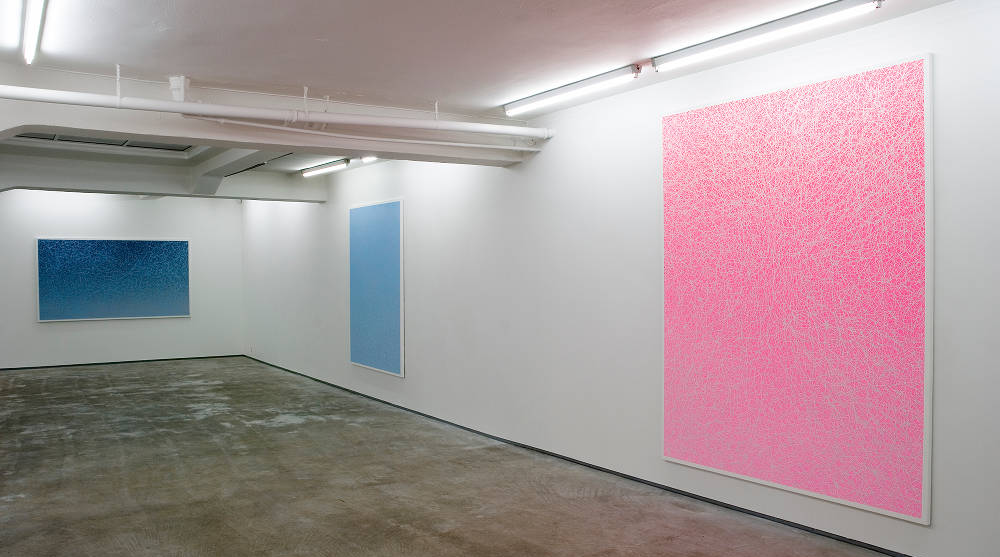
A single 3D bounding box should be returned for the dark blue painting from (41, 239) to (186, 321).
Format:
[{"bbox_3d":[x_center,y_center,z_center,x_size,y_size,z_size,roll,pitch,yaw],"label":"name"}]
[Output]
[{"bbox_3d":[-6.505,0.025,12.797,2.349,1.365,0.045,-1,1,-35],"label":"dark blue painting"}]

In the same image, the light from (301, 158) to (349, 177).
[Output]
[{"bbox_3d":[-2.261,-1.407,9.561,0.075,0.093,1.510,-1,1,-35],"label":"light"}]

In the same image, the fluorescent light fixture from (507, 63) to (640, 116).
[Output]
[{"bbox_3d":[0.480,-1.377,5.583,0.075,0.093,1.510,-1,1,-35],"label":"fluorescent light fixture"}]

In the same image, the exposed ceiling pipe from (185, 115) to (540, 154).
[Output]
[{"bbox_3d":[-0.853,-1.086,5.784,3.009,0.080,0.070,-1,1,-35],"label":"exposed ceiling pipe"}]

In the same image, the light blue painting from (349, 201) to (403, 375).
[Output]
[{"bbox_3d":[-1.557,0.112,9.390,0.045,2.054,1.522,-1,1,-35],"label":"light blue painting"}]

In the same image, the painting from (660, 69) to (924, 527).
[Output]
[{"bbox_3d":[1.731,0.065,4.713,0.045,2.487,1.869,-1,1,-35],"label":"painting"}]

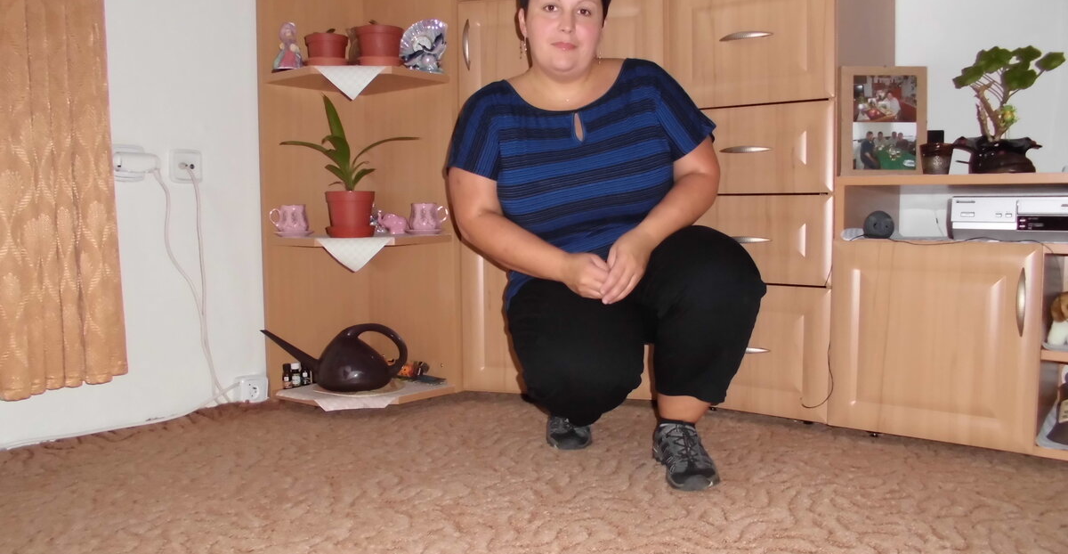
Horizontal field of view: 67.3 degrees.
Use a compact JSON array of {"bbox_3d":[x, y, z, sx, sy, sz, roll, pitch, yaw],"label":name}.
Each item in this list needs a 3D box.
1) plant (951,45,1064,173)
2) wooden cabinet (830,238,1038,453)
[{"bbox_3d":[1.006,-0.351,1.702,0.207,0.273,0.200,2,5,30],"label":"plant"},{"bbox_3d":[0.839,0.134,1.702,0.397,0.414,0.035,3,6,37],"label":"wooden cabinet"}]

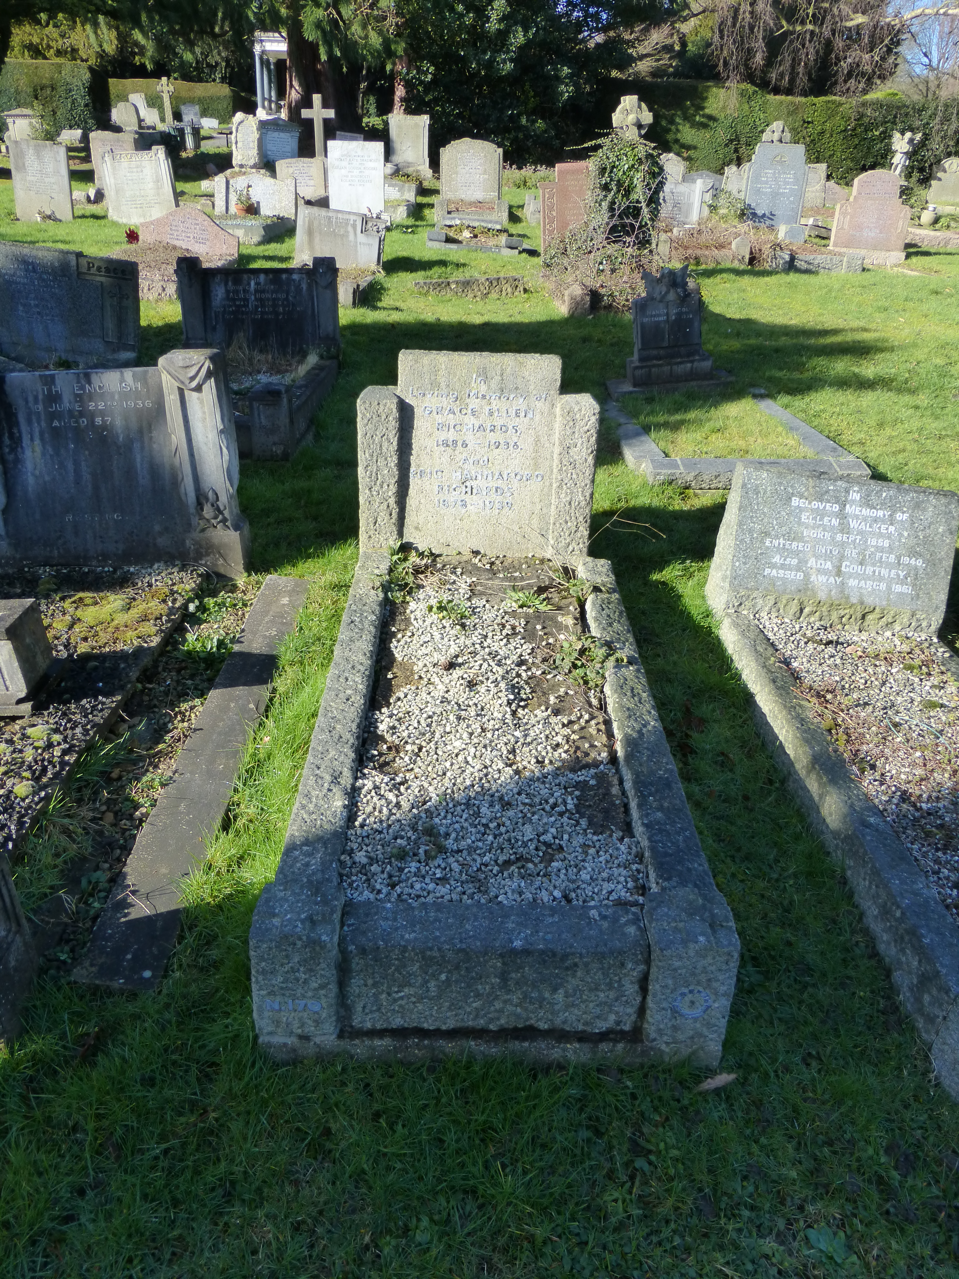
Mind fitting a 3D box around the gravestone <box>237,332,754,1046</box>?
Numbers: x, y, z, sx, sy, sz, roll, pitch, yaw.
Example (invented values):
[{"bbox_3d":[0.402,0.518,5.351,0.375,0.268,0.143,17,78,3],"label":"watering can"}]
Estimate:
[{"bbox_3d":[0.024,-0.041,2.285,0.864,0.958,1.776,1,30,-1],"label":"gravestone"}]

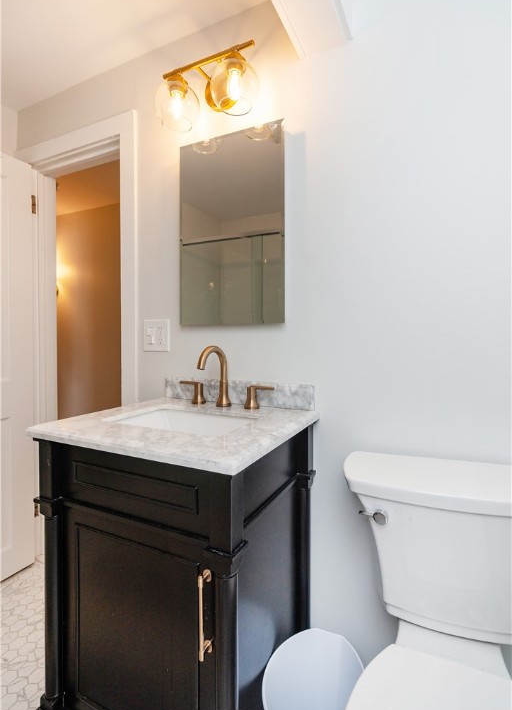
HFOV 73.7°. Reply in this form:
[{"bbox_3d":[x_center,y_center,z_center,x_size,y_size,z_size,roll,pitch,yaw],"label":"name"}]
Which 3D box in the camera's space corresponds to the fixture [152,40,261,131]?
[{"bbox_3d":[-0.161,-0.872,1.128,0.370,0.194,0.176,0,1,24],"label":"fixture"}]

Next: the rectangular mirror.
[{"bbox_3d":[-0.088,-0.432,1.186,0.405,0.652,0.025,0,1,24],"label":"rectangular mirror"}]

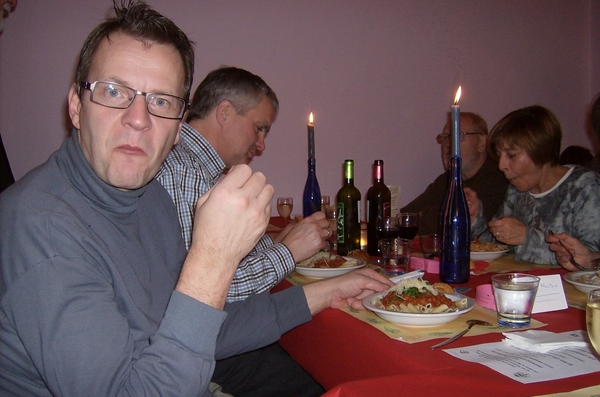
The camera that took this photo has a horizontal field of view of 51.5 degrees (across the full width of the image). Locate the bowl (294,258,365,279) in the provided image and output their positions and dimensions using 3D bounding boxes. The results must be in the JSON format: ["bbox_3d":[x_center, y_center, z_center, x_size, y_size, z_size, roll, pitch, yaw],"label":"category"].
[{"bbox_3d":[0.065,0.182,1.600,0.213,0.036,0.213,0,4,0],"label":"bowl"}]

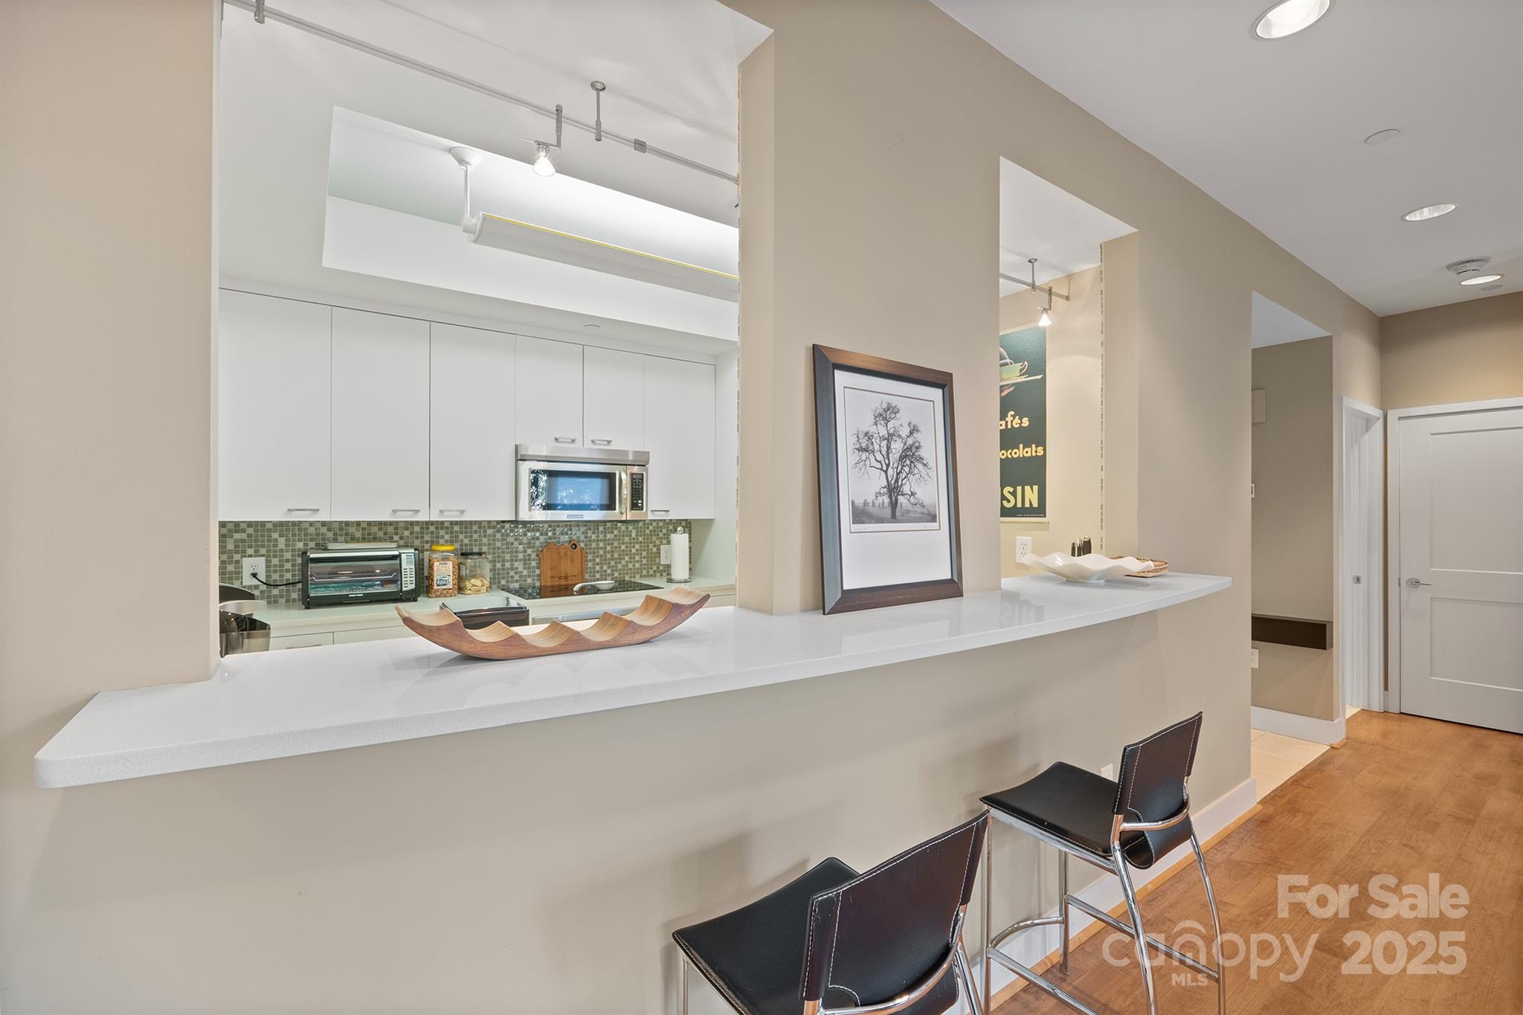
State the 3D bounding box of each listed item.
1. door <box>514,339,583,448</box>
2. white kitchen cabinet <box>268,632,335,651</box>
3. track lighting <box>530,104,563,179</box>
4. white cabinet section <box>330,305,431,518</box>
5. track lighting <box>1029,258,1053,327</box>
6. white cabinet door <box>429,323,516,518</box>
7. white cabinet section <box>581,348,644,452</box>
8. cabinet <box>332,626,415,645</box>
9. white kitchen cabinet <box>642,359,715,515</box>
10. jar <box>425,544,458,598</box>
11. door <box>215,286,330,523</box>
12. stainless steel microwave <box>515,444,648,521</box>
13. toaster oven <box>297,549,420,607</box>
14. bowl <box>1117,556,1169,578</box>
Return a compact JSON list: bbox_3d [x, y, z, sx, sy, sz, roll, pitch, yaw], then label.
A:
[{"bbox_3d":[-1.191,-0.643,3.580,0.378,0.596,0.035,0,0,-35],"label":"door"},{"bbox_3d":[-2.196,0.953,2.872,0.415,0.820,0.580,0,0,-35],"label":"white kitchen cabinet"},{"bbox_3d":[-0.502,-0.858,1.479,0.075,0.185,0.055,0,0,-35],"label":"track lighting"},{"bbox_3d":[-1.863,-0.441,3.120,0.414,1.015,0.030,0,0,-35],"label":"white cabinet section"},{"bbox_3d":[1.132,-0.867,2.587,0.140,0.250,0.060,0,0,-35],"label":"track lighting"},{"bbox_3d":[-1.516,-0.435,3.349,0.419,1.015,0.035,0,0,-35],"label":"white cabinet door"},{"bbox_3d":[-0.881,-0.639,3.800,0.382,0.601,0.035,0,0,-35],"label":"white cabinet section"},{"bbox_3d":[-1.858,0.953,3.112,0.415,0.820,0.580,0,0,-35],"label":"cabinet"},{"bbox_3d":[-0.607,-0.430,4.186,0.511,1.015,0.330,0,0,-35],"label":"white kitchen cabinet"},{"bbox_3d":[-1.709,0.341,3.415,0.138,0.274,0.138,0,0,-35],"label":"jar"},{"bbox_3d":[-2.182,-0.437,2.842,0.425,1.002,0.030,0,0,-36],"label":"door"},{"bbox_3d":[-1.101,-0.130,3.796,0.762,0.412,0.410,0,0,-35],"label":"stainless steel microwave"},{"bbox_3d":[-2.012,0.345,3.192,0.487,0.272,0.285,0,0,-35],"label":"toaster oven"},{"bbox_3d":[1.308,0.208,2.212,0.220,0.056,0.220,0,0,-35],"label":"bowl"}]

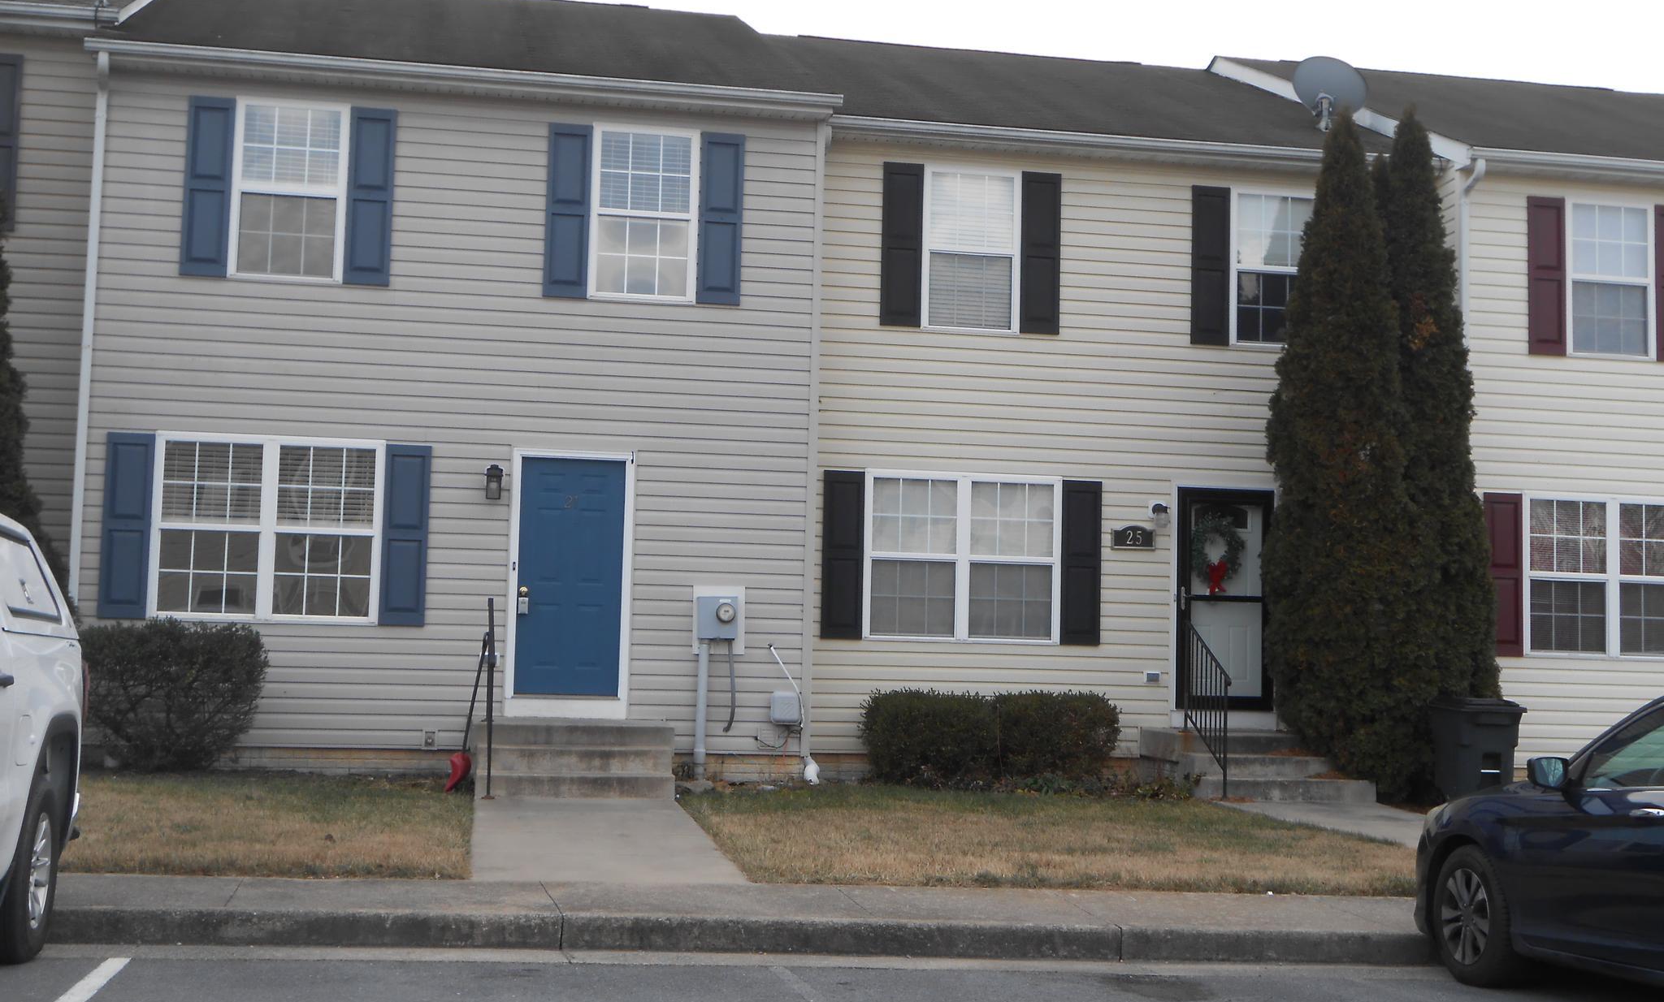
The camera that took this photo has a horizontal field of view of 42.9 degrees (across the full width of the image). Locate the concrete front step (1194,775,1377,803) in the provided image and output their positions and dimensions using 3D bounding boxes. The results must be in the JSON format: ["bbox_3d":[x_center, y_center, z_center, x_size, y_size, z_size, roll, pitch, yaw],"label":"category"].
[{"bbox_3d":[3.846,2.475,18.040,1.540,0.190,0.370,2,-5,-10],"label":"concrete front step"}]

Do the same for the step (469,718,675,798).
[{"bbox_3d":[-2.101,2.073,17.048,1.600,0.590,1.630,2,-5,-10],"label":"step"}]

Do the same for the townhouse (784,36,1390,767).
[{"bbox_3d":[1.806,-1.206,25.285,6.050,8.500,12.000,2,-5,-10],"label":"townhouse"}]

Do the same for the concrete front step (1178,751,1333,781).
[{"bbox_3d":[3.784,2.324,18.413,1.470,0.190,0.400,2,-5,-10],"label":"concrete front step"}]

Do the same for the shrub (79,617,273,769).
[{"bbox_3d":[-5.227,1.561,16.661,1.493,1.229,1.150,2,-5,-10],"label":"shrub"}]

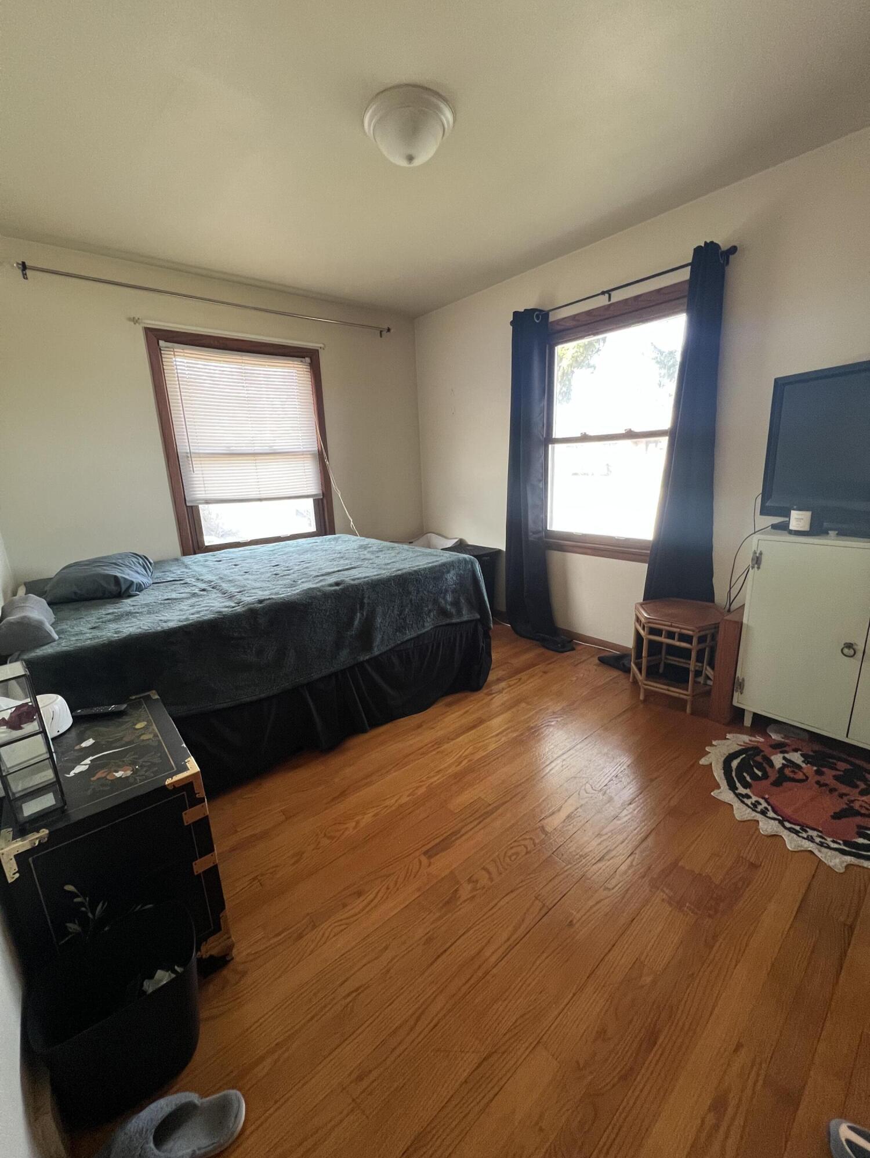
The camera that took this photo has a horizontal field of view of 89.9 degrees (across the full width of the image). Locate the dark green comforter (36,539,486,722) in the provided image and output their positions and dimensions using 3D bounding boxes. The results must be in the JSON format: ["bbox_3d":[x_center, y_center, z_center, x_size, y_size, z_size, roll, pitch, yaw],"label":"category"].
[{"bbox_3d":[-0.984,0.112,2.451,2.000,0.360,1.595,-14,19,-38],"label":"dark green comforter"}]

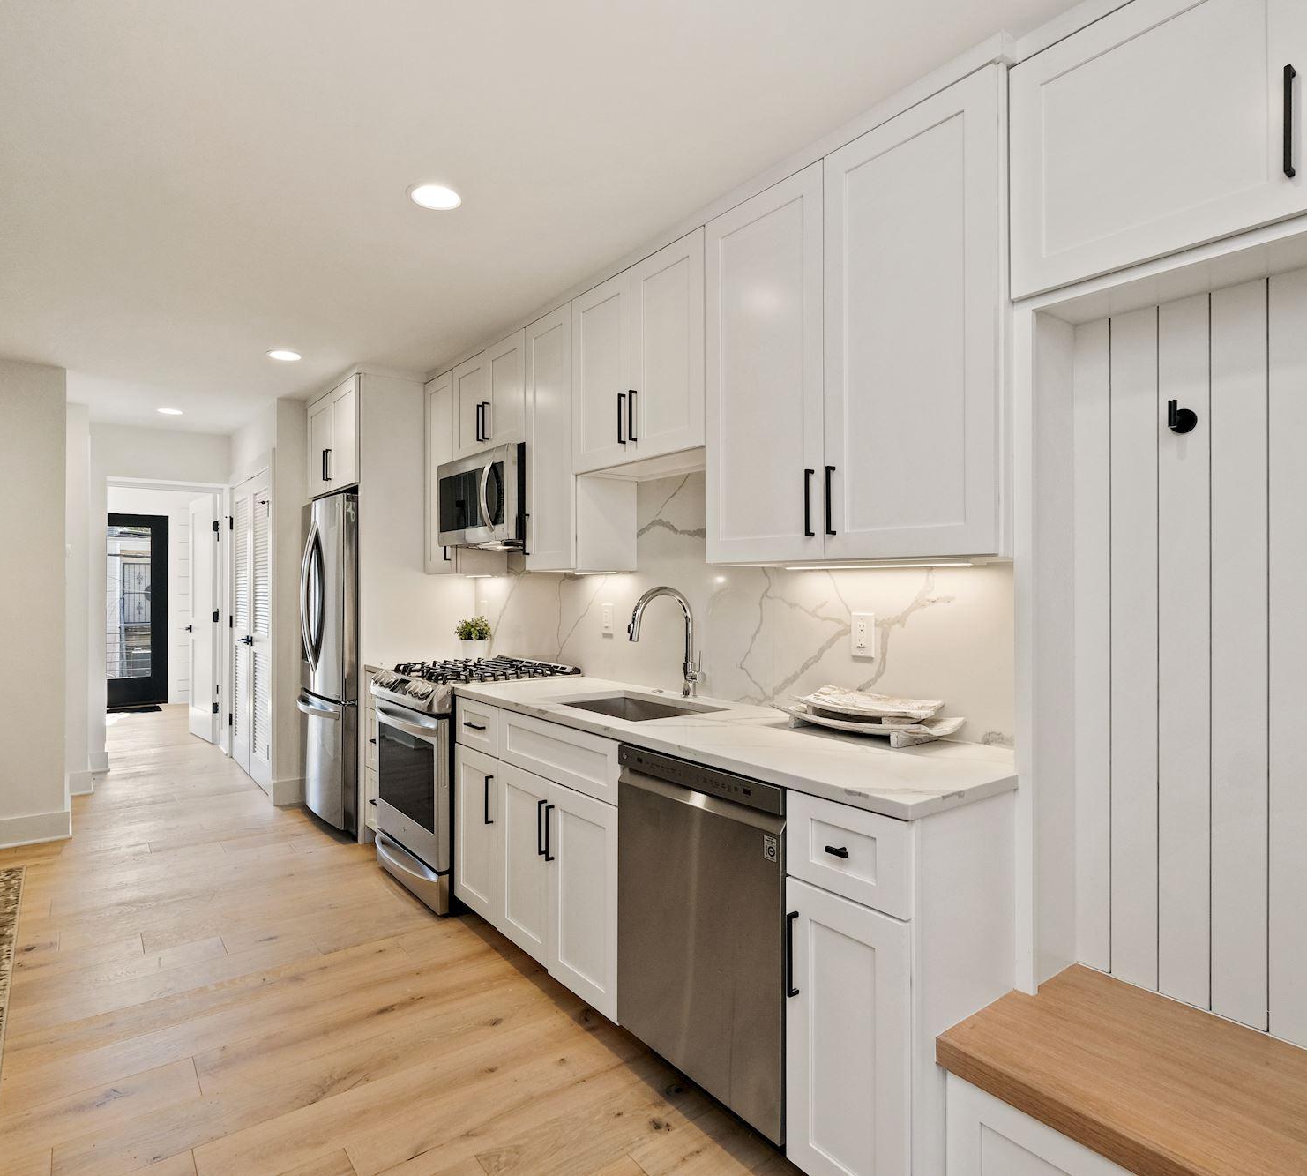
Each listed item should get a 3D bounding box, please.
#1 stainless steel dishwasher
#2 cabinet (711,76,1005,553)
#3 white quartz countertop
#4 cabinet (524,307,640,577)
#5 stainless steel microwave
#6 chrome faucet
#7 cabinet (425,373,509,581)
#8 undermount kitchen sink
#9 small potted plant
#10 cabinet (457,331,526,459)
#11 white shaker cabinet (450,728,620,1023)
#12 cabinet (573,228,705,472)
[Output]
[{"bbox_3d":[0.317,0.846,2.001,0.595,0.827,0.600,0,0,-39],"label":"stainless steel dishwasher"},{"bbox_3d":[0.571,-0.602,2.021,0.318,1.056,0.924,0,0,-39],"label":"cabinet"},{"bbox_3d":[0.083,0.411,2.338,0.640,0.032,2.033,0,0,-39],"label":"white quartz countertop"},{"bbox_3d":[-0.297,-0.579,3.022,0.315,1.014,0.358,0,0,-39],"label":"cabinet"},{"bbox_3d":[-0.709,-0.410,3.542,0.415,0.430,0.755,0,0,-39],"label":"stainless steel microwave"},{"bbox_3d":[0.051,0.191,2.532,0.275,0.403,0.100,0,0,-39],"label":"chrome faucet"},{"bbox_3d":[-1.020,-0.601,4.007,0.318,1.056,0.394,0,0,-39],"label":"cabinet"},{"bbox_3d":[-0.067,0.510,2.436,0.380,0.220,0.540,0,0,-39],"label":"undermount kitchen sink"},{"bbox_3d":[-0.977,0.275,3.996,0.184,0.245,0.184,0,0,-39],"label":"small potted plant"},{"bbox_3d":[-0.638,-0.850,3.442,0.315,0.468,0.717,0,0,-39],"label":"cabinet"},{"bbox_3d":[-0.202,0.835,2.663,0.607,0.820,1.078,0,0,-39],"label":"white shaker cabinet"},{"bbox_3d":[0.040,-0.786,2.683,0.318,0.688,0.767,0,0,-39],"label":"cabinet"}]

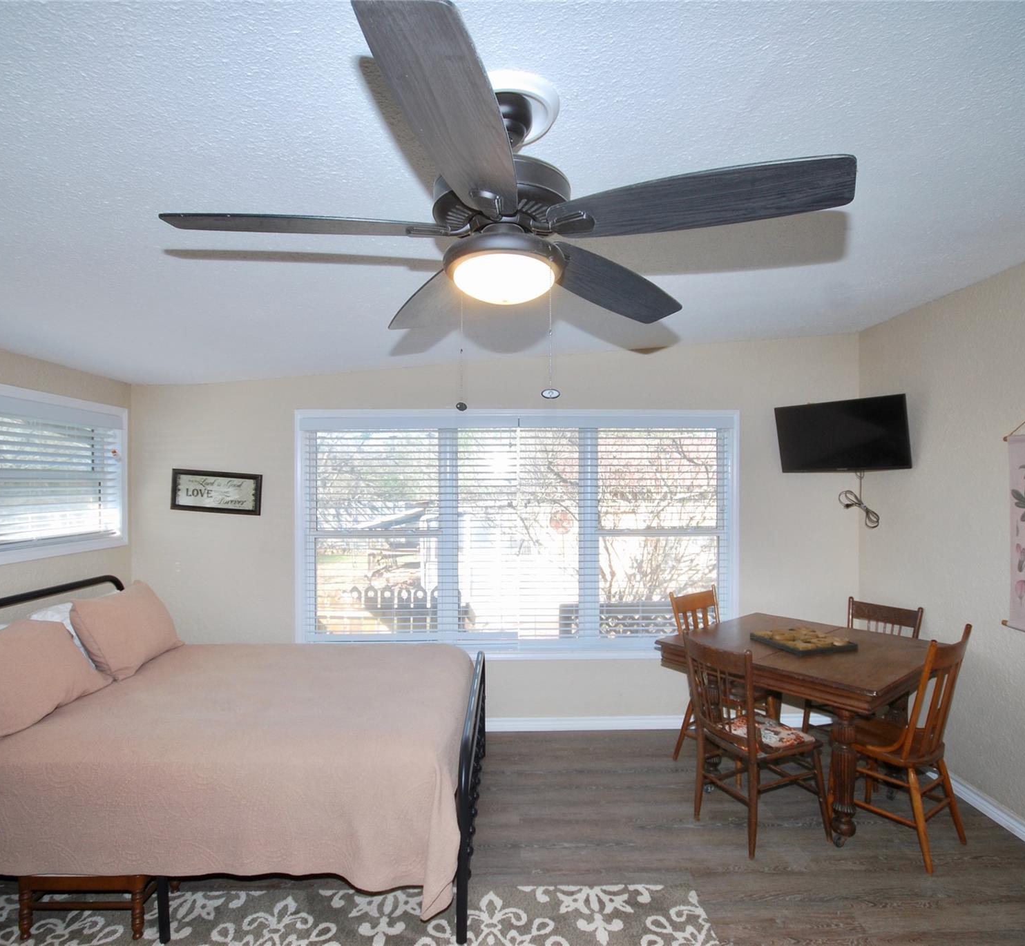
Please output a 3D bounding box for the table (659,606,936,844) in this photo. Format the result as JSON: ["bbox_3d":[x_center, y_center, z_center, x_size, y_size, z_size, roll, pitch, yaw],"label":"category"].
[{"bbox_3d":[1.505,1.298,3.086,1.060,0.776,1.060,1,-1,-40],"label":"table"}]

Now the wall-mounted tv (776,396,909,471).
[{"bbox_3d":[2.029,-0.232,3.646,0.065,0.432,0.732,-16,9,-42],"label":"wall-mounted tv"}]

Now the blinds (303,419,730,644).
[{"bbox_3d":[0.031,0.388,3.926,2.839,1.512,0.070,0,-1,-2],"label":"blinds"}]

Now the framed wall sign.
[{"bbox_3d":[-1.926,0.126,3.841,0.579,0.263,0.025,4,-1,-2],"label":"framed wall sign"}]

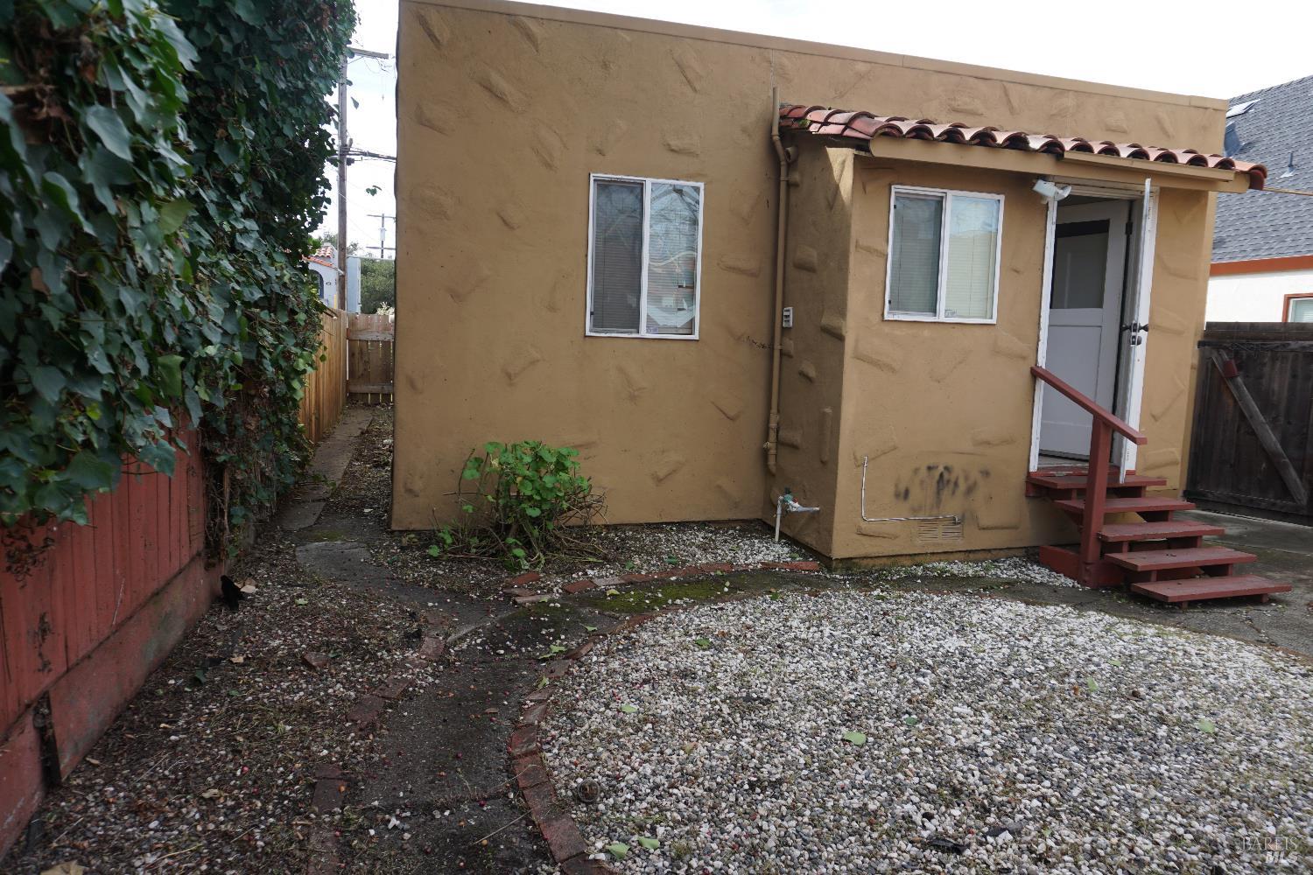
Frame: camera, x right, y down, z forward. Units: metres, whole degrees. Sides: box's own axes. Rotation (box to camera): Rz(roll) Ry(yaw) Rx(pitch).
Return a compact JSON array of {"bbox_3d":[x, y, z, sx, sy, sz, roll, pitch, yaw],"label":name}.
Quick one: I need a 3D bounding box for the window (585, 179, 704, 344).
[{"bbox_3d":[-0.082,-1.395,6.860,0.925,1.230,0.080,0,7,-16],"label":"window"}]

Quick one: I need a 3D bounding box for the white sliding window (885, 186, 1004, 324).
[{"bbox_3d":[2.024,-1.262,6.115,0.905,0.910,0.080,0,7,-16],"label":"white sliding window"}]

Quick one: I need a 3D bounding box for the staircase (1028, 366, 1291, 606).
[{"bbox_3d":[3.387,0.273,6.008,1.060,1.440,1.330,0,7,-16],"label":"staircase"}]

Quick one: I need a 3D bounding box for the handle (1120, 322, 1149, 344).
[{"bbox_3d":[3.283,-0.715,6.005,0.170,0.155,0.075,5,8,28],"label":"handle"}]

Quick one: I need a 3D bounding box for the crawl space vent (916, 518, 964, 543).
[{"bbox_3d":[2.069,0.677,6.368,0.375,0.170,0.030,0,7,-16],"label":"crawl space vent"}]

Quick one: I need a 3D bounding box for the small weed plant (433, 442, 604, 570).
[{"bbox_3d":[-0.980,0.429,6.294,1.180,0.790,0.800,0,7,-16],"label":"small weed plant"}]

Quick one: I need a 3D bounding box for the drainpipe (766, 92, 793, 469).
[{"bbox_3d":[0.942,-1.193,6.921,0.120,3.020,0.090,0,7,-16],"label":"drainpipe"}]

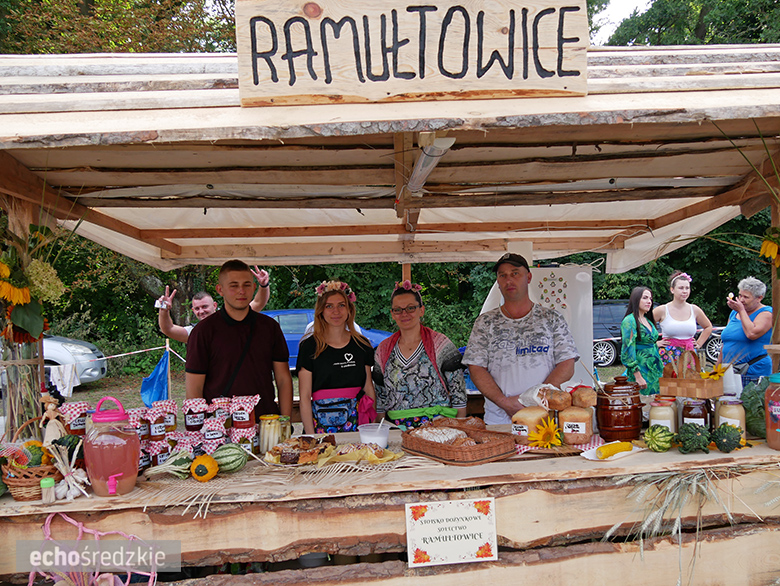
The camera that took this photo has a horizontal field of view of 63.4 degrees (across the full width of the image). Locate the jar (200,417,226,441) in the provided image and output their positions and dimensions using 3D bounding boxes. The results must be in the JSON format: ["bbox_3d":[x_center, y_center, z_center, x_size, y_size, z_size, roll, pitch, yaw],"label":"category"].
[{"bbox_3d":[-0.679,0.523,2.430,0.093,0.085,0.093,-3,2,-16],"label":"jar"}]

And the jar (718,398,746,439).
[{"bbox_3d":[1.318,0.500,2.430,0.107,0.157,0.107,-1,2,36],"label":"jar"}]

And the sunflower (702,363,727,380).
[{"bbox_3d":[1.291,0.315,2.520,0.105,0.070,0.090,-2,1,3],"label":"sunflower"}]

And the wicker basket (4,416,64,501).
[{"bbox_3d":[-1.208,0.554,2.140,0.210,0.260,0.200,-3,2,-29],"label":"wicker basket"}]

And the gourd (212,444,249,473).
[{"bbox_3d":[-0.588,0.606,2.320,0.145,0.105,0.105,-2,1,22],"label":"gourd"}]

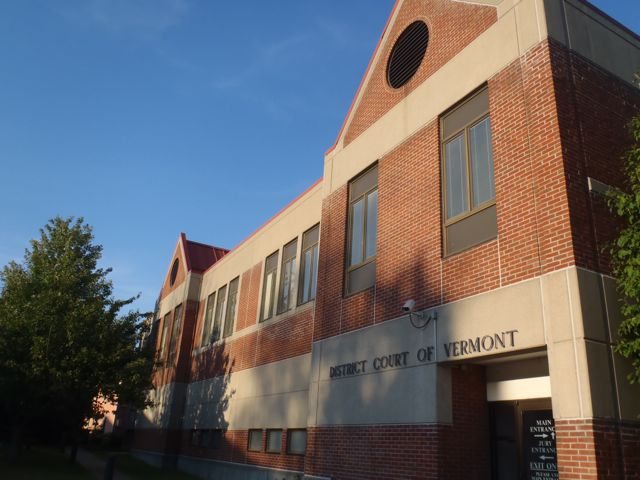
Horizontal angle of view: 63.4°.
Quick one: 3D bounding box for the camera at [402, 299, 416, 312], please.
[{"bbox_3d":[1.460,1.069,8.445,0.125,0.125,0.280,-18,1,43],"label":"camera"}]

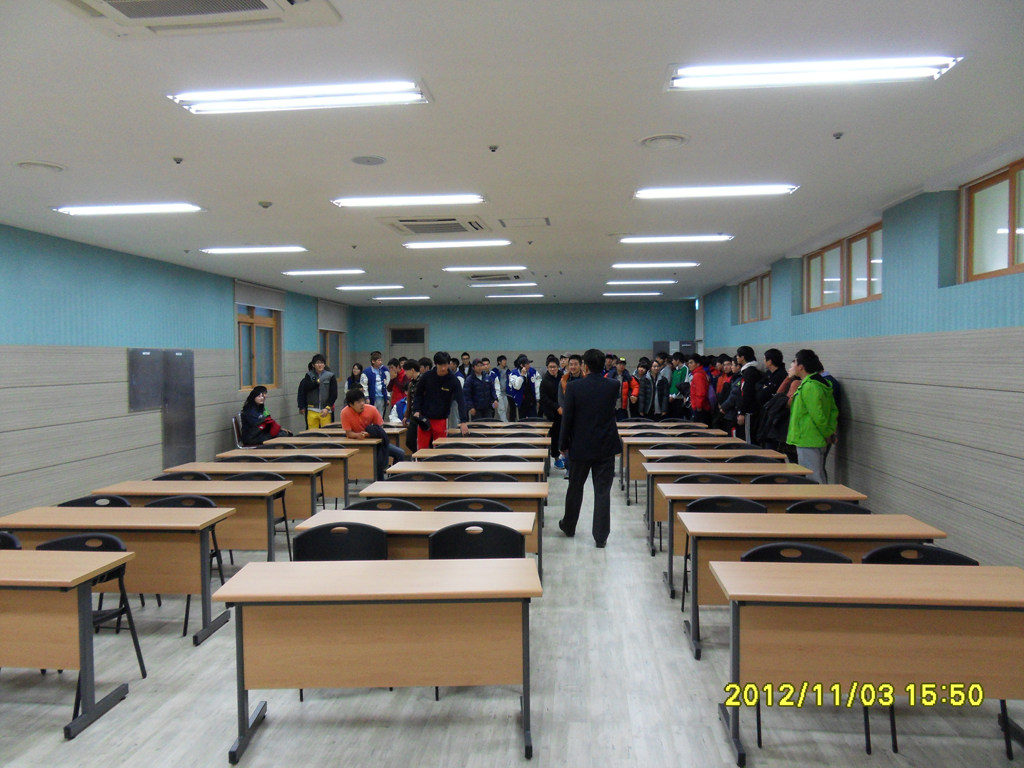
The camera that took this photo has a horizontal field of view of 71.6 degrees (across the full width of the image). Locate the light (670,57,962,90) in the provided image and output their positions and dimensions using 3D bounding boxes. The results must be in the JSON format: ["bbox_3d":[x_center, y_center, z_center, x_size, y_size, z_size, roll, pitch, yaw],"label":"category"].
[{"bbox_3d":[1.380,-1.451,3.271,1.250,0.070,0.270,0,2,5],"label":"light"}]

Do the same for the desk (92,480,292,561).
[{"bbox_3d":[-2.413,1.148,5.435,1.360,0.725,0.465,0,2,4],"label":"desk"}]

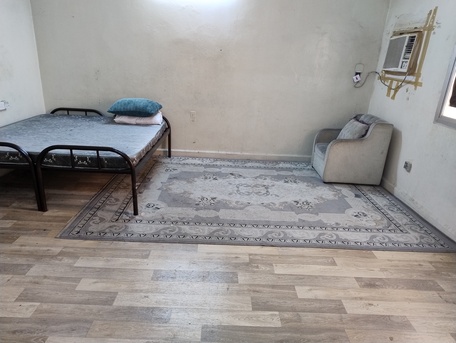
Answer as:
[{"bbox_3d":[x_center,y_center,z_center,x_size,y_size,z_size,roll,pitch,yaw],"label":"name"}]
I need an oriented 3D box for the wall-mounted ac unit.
[{"bbox_3d":[2.104,-1.413,3.825,0.130,0.410,0.600,2,19,-2],"label":"wall-mounted ac unit"}]

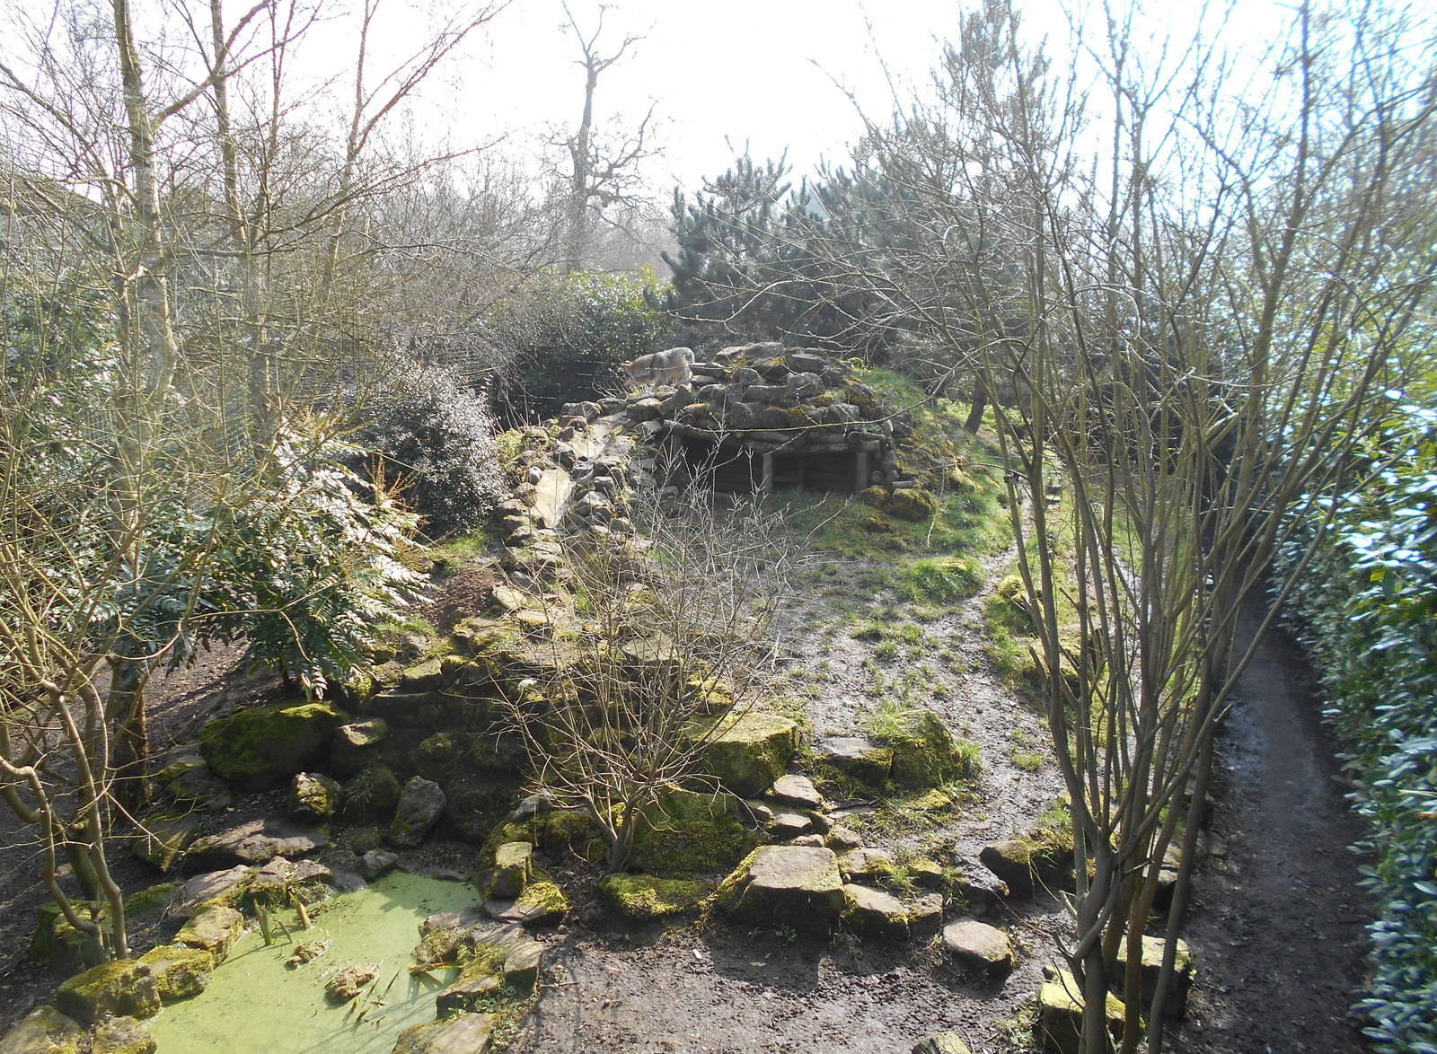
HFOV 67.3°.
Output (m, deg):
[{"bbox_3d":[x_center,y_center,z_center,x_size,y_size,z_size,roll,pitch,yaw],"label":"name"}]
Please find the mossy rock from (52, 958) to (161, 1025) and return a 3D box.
[{"bbox_3d":[-3.079,2.345,5.446,0.460,0.260,0.290,0,13,0],"label":"mossy rock"}]

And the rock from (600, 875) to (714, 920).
[{"bbox_3d":[-0.416,2.432,7.116,0.736,0.188,0.368,0,13,0],"label":"rock"}]

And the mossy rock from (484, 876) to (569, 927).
[{"bbox_3d":[-1.110,2.166,6.242,0.460,0.190,0.280,-3,13,-15],"label":"mossy rock"}]

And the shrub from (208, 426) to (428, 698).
[{"bbox_3d":[-3.113,0.271,8.524,1.482,2.093,1.408,0,13,0],"label":"shrub"}]

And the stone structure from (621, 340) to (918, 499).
[{"bbox_3d":[0.595,-1.495,14.315,3.750,1.850,2.800,0,13,0],"label":"stone structure"}]

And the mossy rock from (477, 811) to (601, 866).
[{"bbox_3d":[-1.249,2.163,7.524,0.823,0.240,0.452,-2,14,-10],"label":"mossy rock"}]

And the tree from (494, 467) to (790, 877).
[{"bbox_3d":[-0.478,0.977,7.544,1.916,2.566,1.820,-1,11,-4],"label":"tree"}]

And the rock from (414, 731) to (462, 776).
[{"bbox_3d":[-2.241,1.817,8.656,0.370,0.287,0.315,-3,12,-15],"label":"rock"}]

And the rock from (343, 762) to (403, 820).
[{"bbox_3d":[-2.703,2.070,8.428,0.443,0.378,0.355,-4,12,-19],"label":"rock"}]

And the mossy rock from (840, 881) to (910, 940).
[{"bbox_3d":[0.991,2.409,6.782,0.429,0.250,0.343,2,11,9],"label":"mossy rock"}]

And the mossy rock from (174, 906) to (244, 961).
[{"bbox_3d":[-2.804,2.239,5.951,0.330,0.240,0.280,1,13,5],"label":"mossy rock"}]

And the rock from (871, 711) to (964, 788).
[{"bbox_3d":[1.535,1.701,8.284,0.706,0.525,0.565,2,14,10],"label":"rock"}]

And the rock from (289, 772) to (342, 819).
[{"bbox_3d":[-2.946,1.965,7.893,0.336,0.294,0.286,5,14,19],"label":"rock"}]

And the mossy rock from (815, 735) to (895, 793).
[{"bbox_3d":[0.841,1.478,6.754,0.477,0.240,0.410,0,13,0],"label":"mossy rock"}]

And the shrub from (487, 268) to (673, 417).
[{"bbox_3d":[-2.158,-2.761,17.192,2.800,2.600,2.400,0,13,0],"label":"shrub"}]

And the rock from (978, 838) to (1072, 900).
[{"bbox_3d":[2.045,2.276,7.199,0.589,0.313,0.412,-2,14,-10],"label":"rock"}]

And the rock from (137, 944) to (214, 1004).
[{"bbox_3d":[-3.198,2.628,6.358,0.398,0.220,0.299,-9,16,-34],"label":"rock"}]

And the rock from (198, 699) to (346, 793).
[{"bbox_3d":[-3.754,1.833,9.111,1.137,0.579,0.773,-5,12,-23],"label":"rock"}]

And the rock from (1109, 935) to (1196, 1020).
[{"bbox_3d":[2.428,2.518,6.036,0.439,0.325,0.373,5,12,24],"label":"rock"}]

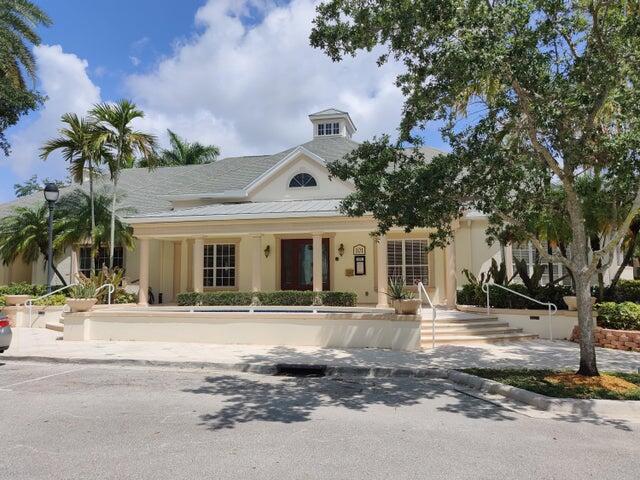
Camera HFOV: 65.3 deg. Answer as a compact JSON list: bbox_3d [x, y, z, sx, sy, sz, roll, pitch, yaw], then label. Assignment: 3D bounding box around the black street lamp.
[{"bbox_3d":[-9.264,0.149,17.184,0.500,4.287,0.500,-1,-5,13],"label":"black street lamp"}]

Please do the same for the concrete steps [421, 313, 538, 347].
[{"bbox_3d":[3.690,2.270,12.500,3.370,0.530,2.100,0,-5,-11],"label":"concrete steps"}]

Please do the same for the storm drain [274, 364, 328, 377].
[{"bbox_3d":[-0.340,2.444,9.370,1.000,0.190,0.200,-1,-5,13],"label":"storm drain"}]

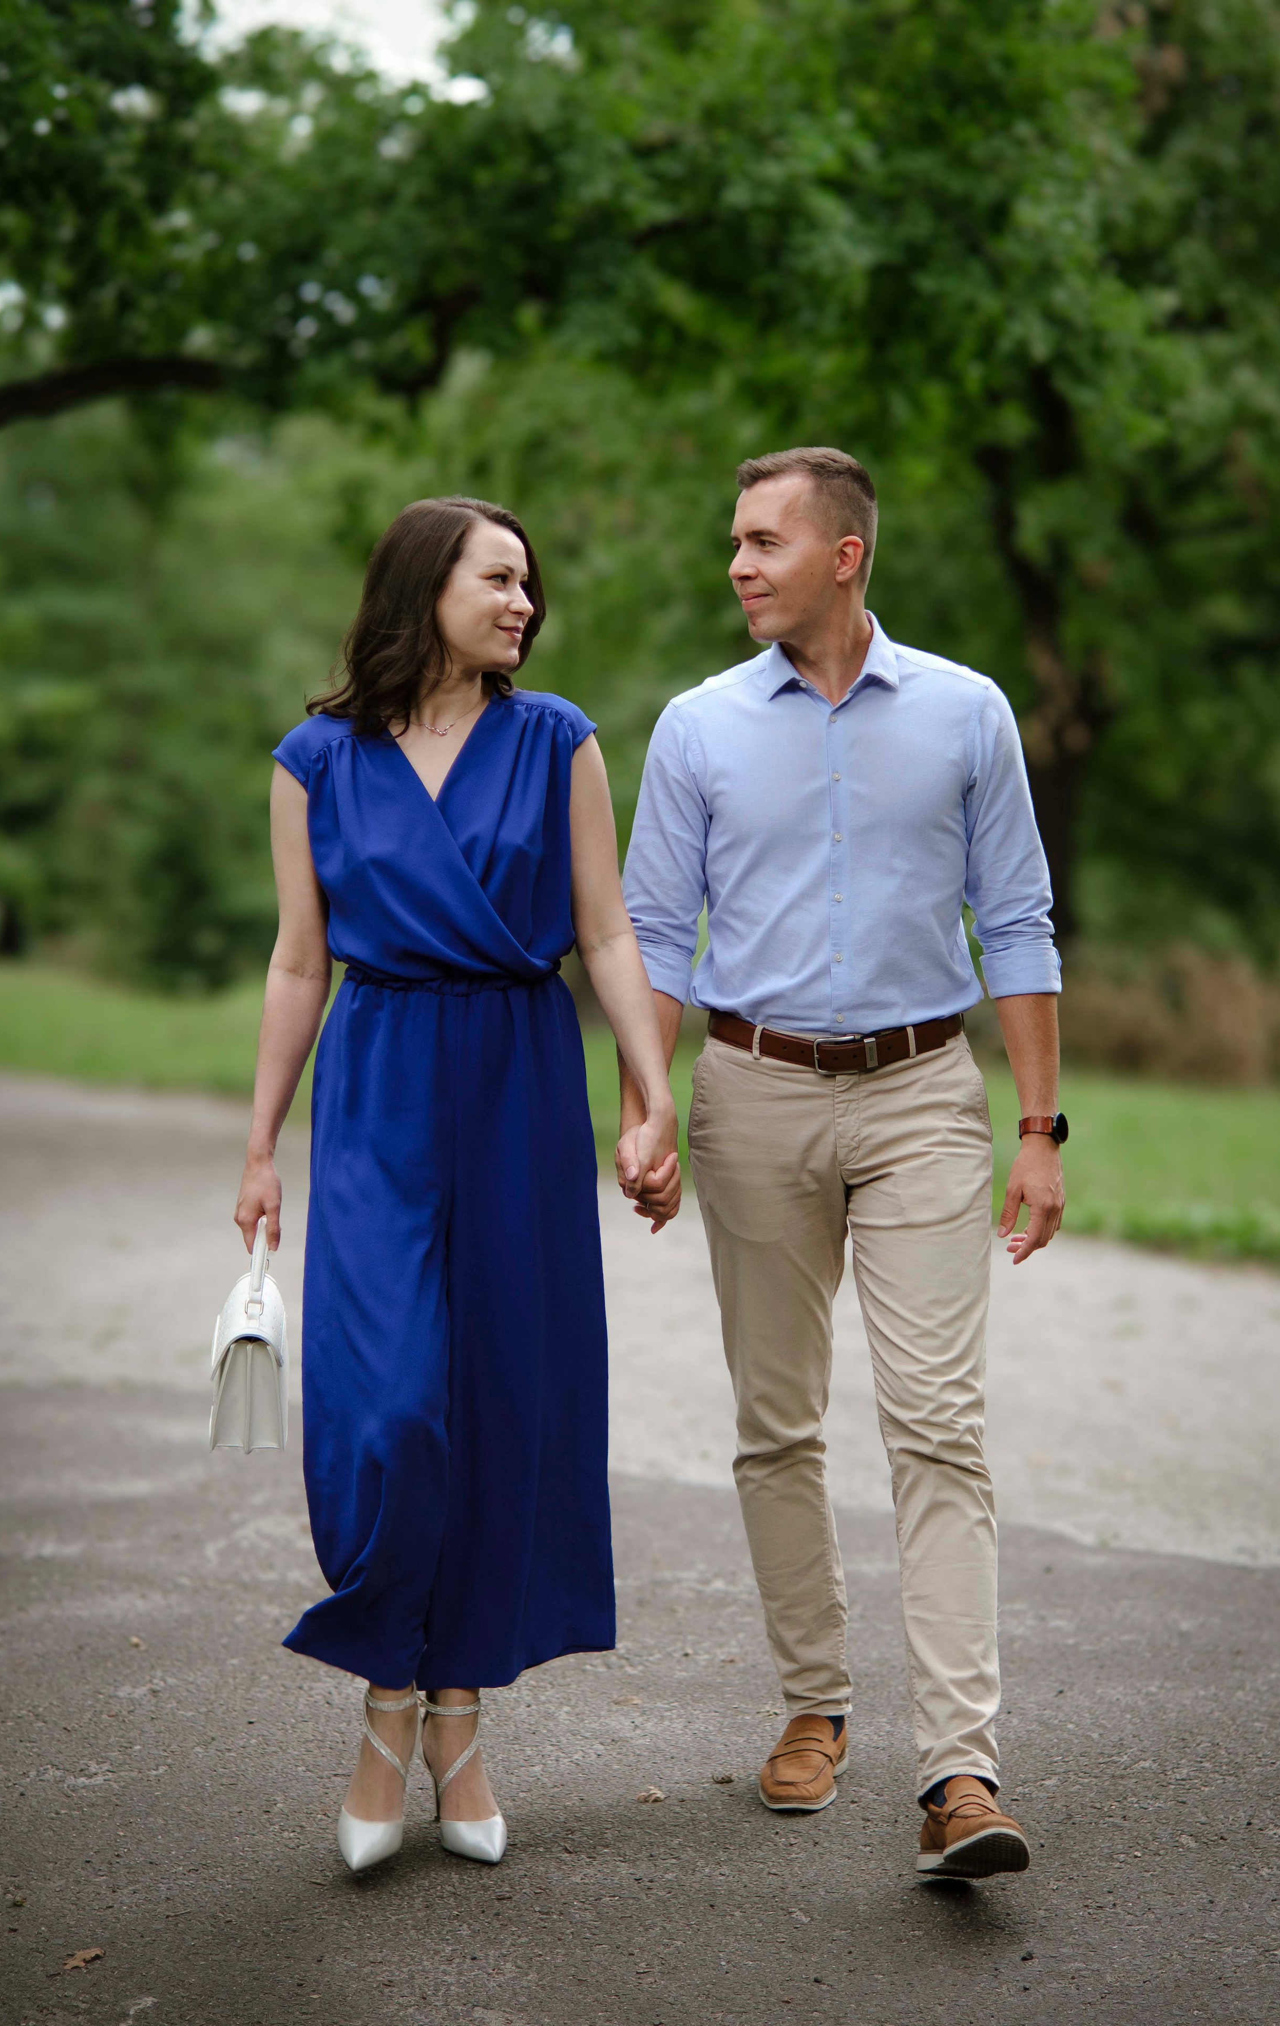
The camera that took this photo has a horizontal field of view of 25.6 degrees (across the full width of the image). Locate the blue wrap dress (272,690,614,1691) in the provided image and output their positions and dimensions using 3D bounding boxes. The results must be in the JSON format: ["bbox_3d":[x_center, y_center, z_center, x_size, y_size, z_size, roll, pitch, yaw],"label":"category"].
[{"bbox_3d":[-0.249,0.215,3.592,0.435,1.250,0.360,0,2,-3],"label":"blue wrap dress"}]

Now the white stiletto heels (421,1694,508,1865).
[{"bbox_3d":[-0.230,0.988,3.645,0.085,0.175,0.230,-1,3,-22],"label":"white stiletto heels"}]

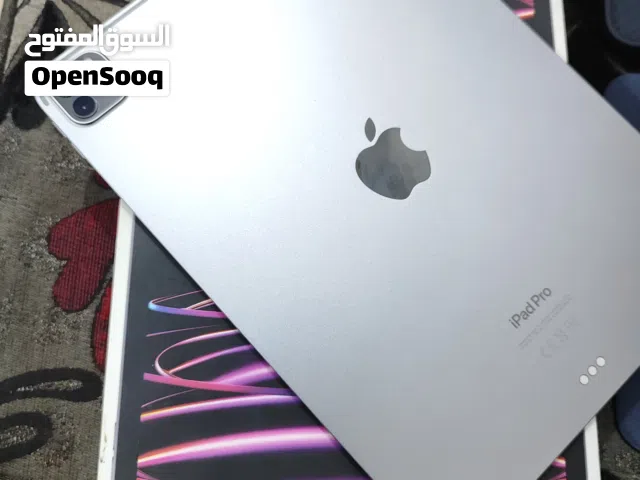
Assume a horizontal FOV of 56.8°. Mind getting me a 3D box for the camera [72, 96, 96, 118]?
[{"bbox_3d":[-0.093,-0.053,0.236,0.011,0.004,0.011,-42,83,-11],"label":"camera"}]

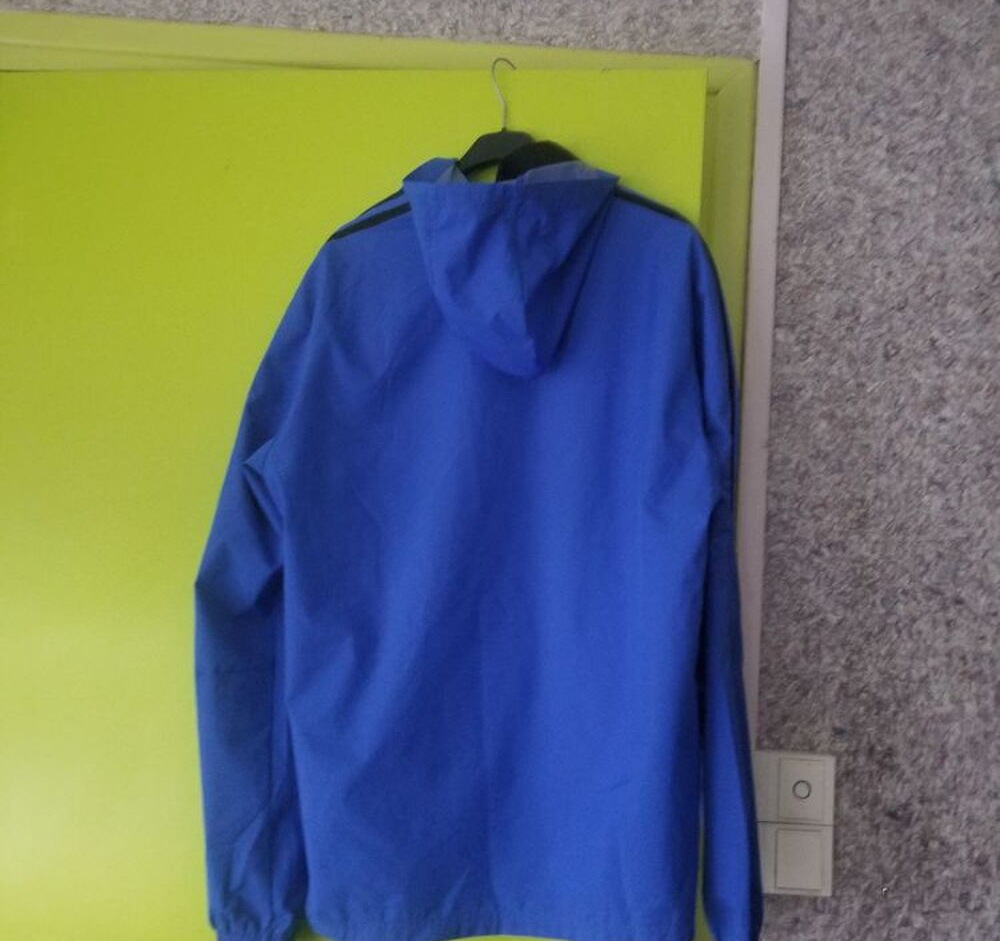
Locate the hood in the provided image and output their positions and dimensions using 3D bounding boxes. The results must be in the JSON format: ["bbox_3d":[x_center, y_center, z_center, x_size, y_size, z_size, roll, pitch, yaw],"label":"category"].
[{"bbox_3d":[0.011,-0.195,0.966,0.203,0.205,0.130,2,-4,8],"label":"hood"}]

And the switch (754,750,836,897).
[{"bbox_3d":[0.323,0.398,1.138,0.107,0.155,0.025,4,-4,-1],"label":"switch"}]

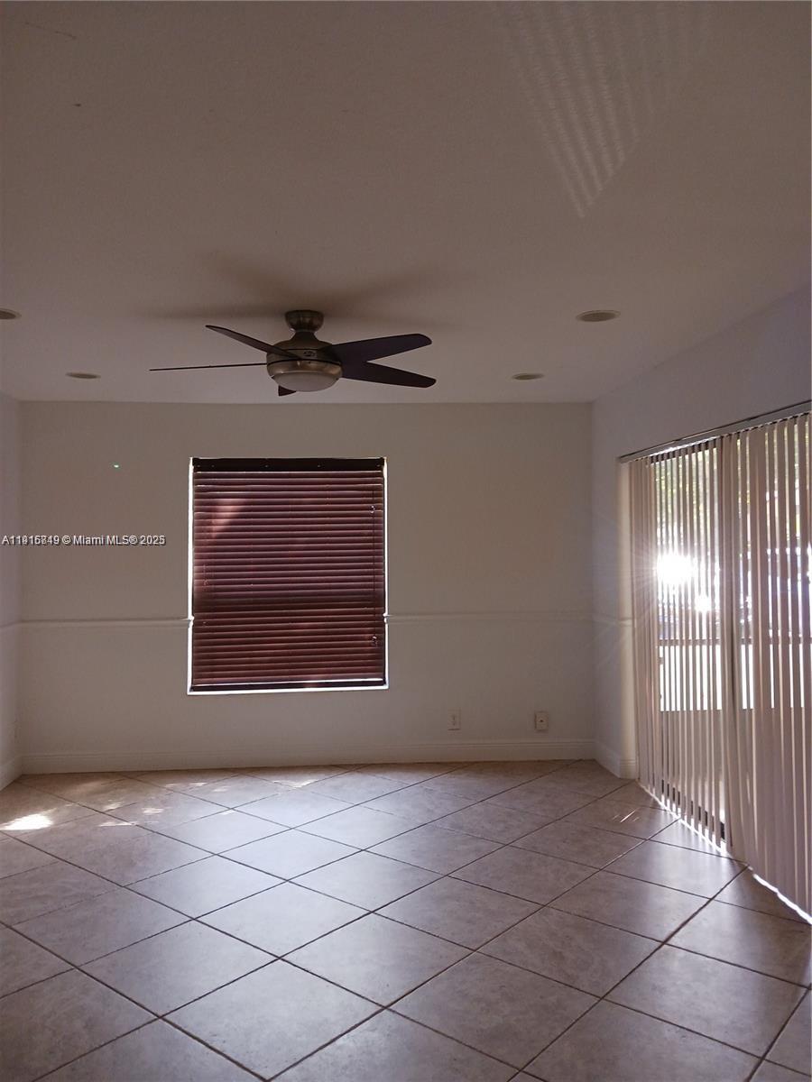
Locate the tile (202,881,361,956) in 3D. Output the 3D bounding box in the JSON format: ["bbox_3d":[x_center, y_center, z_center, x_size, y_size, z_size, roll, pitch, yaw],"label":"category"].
[{"bbox_3d":[-0.487,1.509,3.387,0.500,0.010,0.500,-1,-1,40],"label":"tile"}]

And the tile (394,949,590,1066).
[{"bbox_3d":[0.291,1.509,2.760,0.498,0.010,0.498,0,0,39],"label":"tile"}]

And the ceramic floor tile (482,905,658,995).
[{"bbox_3d":[0.616,1.525,3.161,0.500,0.010,0.500,0,-1,39],"label":"ceramic floor tile"}]

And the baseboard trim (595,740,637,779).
[{"bbox_3d":[1.404,1.480,5.728,0.100,0.133,0.479,0,0,-6],"label":"baseboard trim"}]

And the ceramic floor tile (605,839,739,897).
[{"bbox_3d":[1.250,1.513,3.911,0.500,0.010,0.500,-1,-1,40],"label":"ceramic floor tile"}]

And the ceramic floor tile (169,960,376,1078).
[{"bbox_3d":[-0.419,1.502,2.679,0.500,0.010,0.500,-1,-1,40],"label":"ceramic floor tile"}]

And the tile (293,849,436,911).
[{"bbox_3d":[-0.171,1.525,3.804,0.500,0.010,0.500,0,-1,39],"label":"tile"}]

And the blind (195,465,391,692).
[{"bbox_3d":[-0.782,0.219,5.711,1.282,1.544,0.060,0,0,-5],"label":"blind"}]

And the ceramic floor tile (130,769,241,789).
[{"bbox_3d":[-1.399,1.524,5.455,0.498,0.010,0.498,0,0,39],"label":"ceramic floor tile"}]

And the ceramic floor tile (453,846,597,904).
[{"bbox_3d":[0.542,1.514,3.857,0.498,0.010,0.498,0,0,39],"label":"ceramic floor tile"}]

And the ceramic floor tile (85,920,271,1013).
[{"bbox_3d":[-0.807,1.506,2.999,0.500,0.010,0.500,-1,-1,40],"label":"ceramic floor tile"}]

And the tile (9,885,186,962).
[{"bbox_3d":[-1.195,1.509,3.319,0.500,0.010,0.500,-1,-1,40],"label":"tile"}]

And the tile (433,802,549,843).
[{"bbox_3d":[0.474,1.518,4.565,0.498,0.010,0.498,0,0,39],"label":"tile"}]

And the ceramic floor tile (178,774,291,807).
[{"bbox_3d":[-1.011,1.522,5.136,0.498,0.010,0.498,0,0,39],"label":"ceramic floor tile"}]

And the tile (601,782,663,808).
[{"bbox_3d":[1.482,1.546,5.084,0.424,0.010,0.510,0,-1,39],"label":"tile"}]

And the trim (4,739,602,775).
[{"bbox_3d":[-0.604,1.455,5.662,3.813,0.129,0.016,0,0,-5],"label":"trim"}]

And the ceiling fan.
[{"bbox_3d":[-0.426,-0.780,3.514,1.280,0.327,1.270,0,0,-5],"label":"ceiling fan"}]

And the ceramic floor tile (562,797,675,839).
[{"bbox_3d":[1.187,1.541,4.663,0.500,0.010,0.500,0,-1,39],"label":"ceramic floor tile"}]

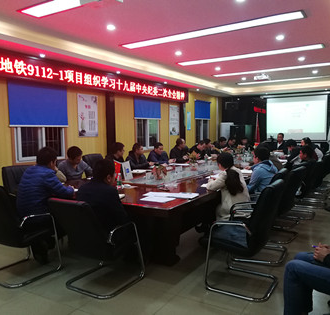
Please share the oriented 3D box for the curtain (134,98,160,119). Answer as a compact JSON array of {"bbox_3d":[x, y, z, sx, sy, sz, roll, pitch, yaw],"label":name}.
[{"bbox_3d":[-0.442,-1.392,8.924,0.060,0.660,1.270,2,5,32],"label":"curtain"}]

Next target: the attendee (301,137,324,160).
[{"bbox_3d":[3.636,0.119,8.387,0.750,1.270,0.520,2,5,32],"label":"attendee"}]

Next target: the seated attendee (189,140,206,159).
[{"bbox_3d":[0.942,0.137,9.137,0.770,1.210,0.540,1,5,22],"label":"seated attendee"}]

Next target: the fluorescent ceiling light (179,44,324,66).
[{"bbox_3d":[1.676,-2.133,6.897,3.020,0.080,0.330,2,5,32],"label":"fluorescent ceiling light"}]

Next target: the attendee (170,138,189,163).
[{"bbox_3d":[0.474,0.156,8.485,0.750,1.290,0.540,0,5,14],"label":"attendee"}]

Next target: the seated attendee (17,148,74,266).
[{"bbox_3d":[-1.330,0.546,3.707,0.570,1.320,0.820,2,5,32],"label":"seated attendee"}]

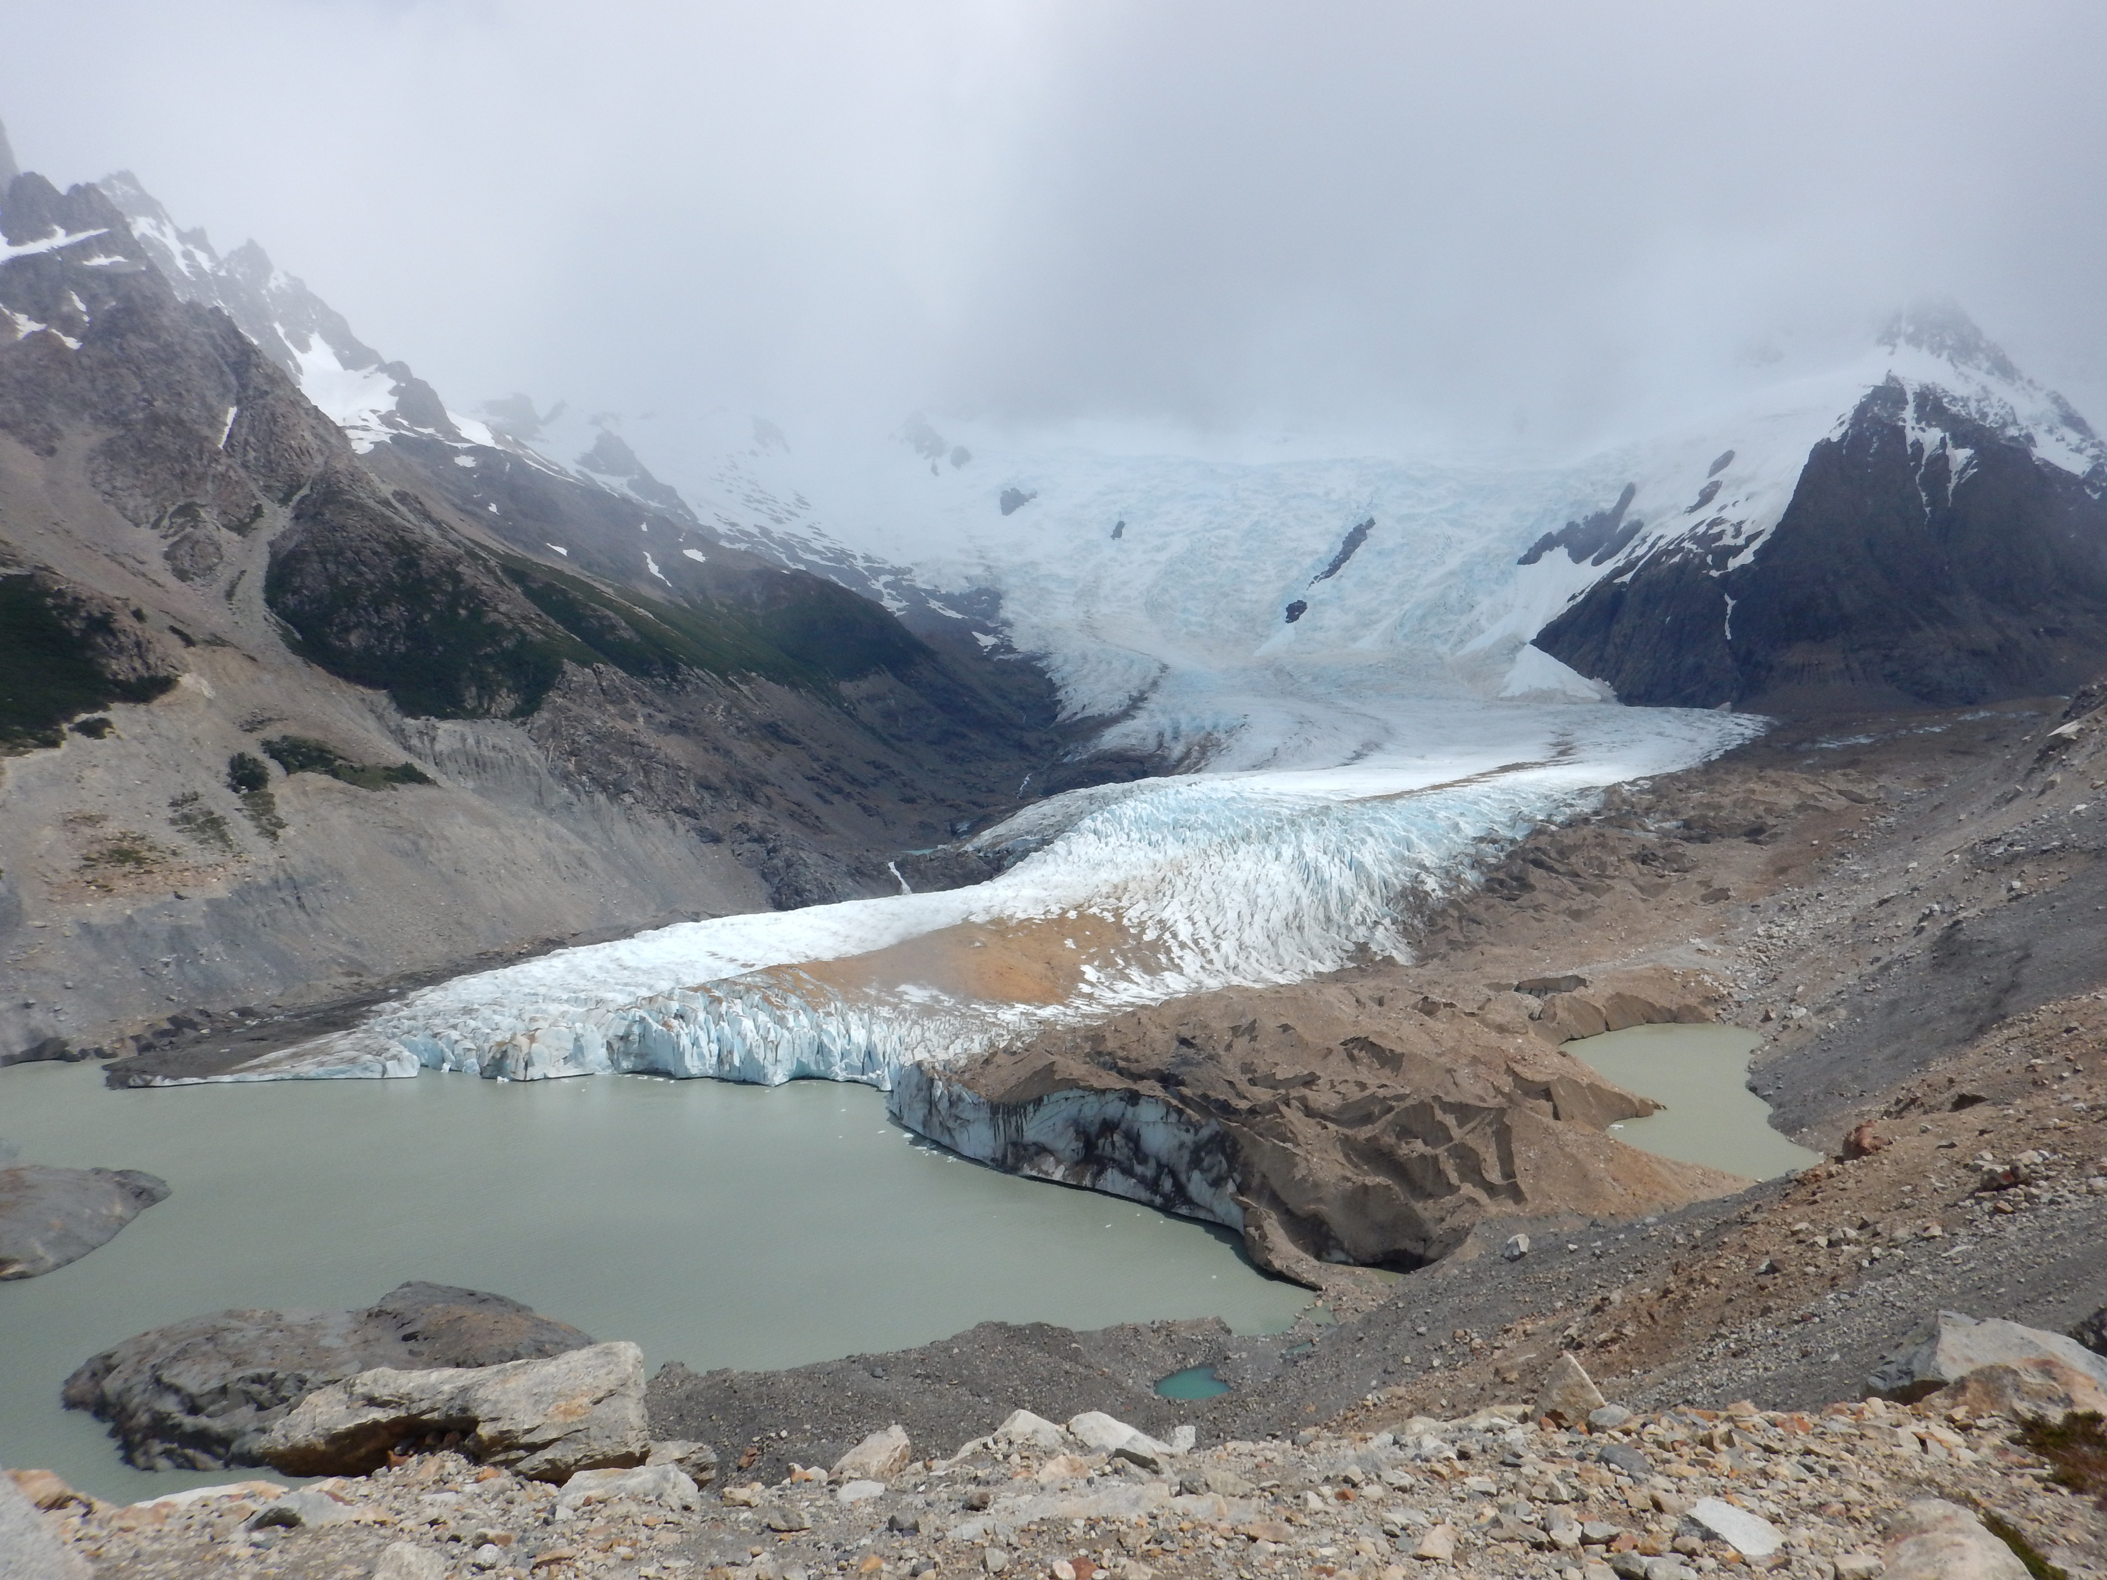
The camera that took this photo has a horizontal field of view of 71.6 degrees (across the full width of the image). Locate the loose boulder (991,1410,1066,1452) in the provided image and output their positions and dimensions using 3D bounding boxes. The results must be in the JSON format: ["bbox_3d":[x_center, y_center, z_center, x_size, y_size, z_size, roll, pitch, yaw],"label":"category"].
[{"bbox_3d":[-0.109,2.894,6.600,0.340,0.160,0.240,0,3,0],"label":"loose boulder"}]

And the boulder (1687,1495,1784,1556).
[{"bbox_3d":[2.228,2.417,4.800,0.180,0.100,0.340,-3,4,-45],"label":"boulder"}]

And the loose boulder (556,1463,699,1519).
[{"bbox_3d":[-1.713,2.828,5.900,0.560,0.180,0.310,0,3,0],"label":"loose boulder"}]

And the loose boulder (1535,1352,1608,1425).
[{"bbox_3d":[2.415,2.782,6.800,0.330,0.290,0.170,0,3,-9],"label":"loose boulder"}]

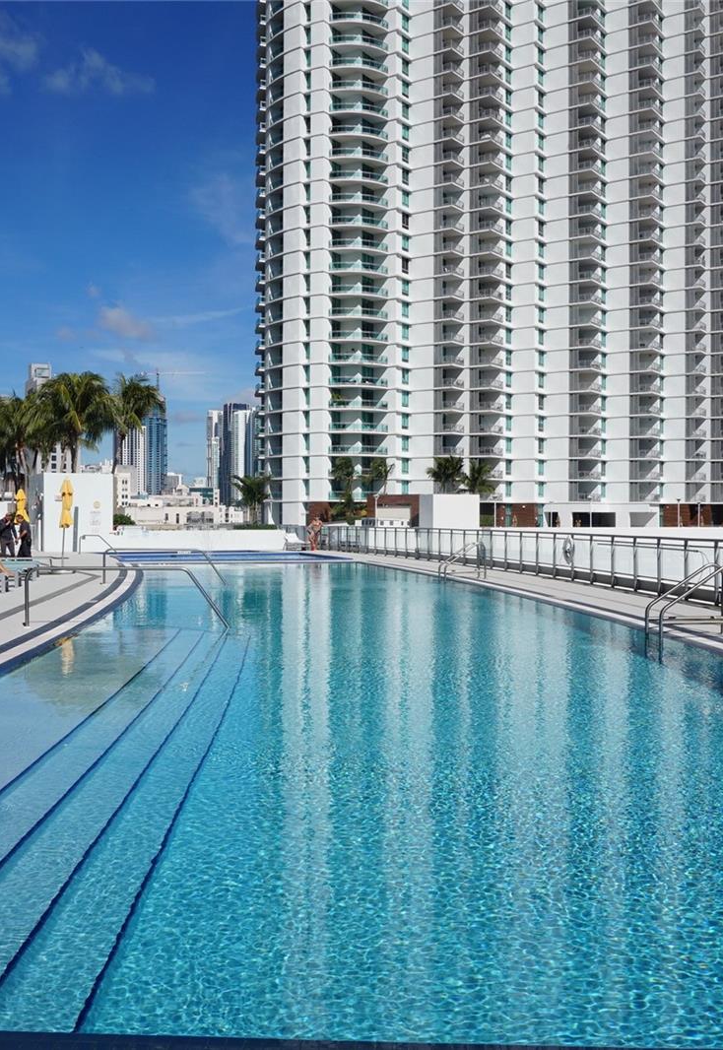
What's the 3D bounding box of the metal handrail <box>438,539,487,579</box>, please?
[{"bbox_3d":[2.520,0.884,26.060,1.080,0.920,0.570,0,0,-10],"label":"metal handrail"}]

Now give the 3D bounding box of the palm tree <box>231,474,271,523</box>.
[{"bbox_3d":[-11.017,-2.461,105.000,3.940,5.410,3.940,0,0,0],"label":"palm tree"}]

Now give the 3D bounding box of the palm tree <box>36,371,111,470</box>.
[{"bbox_3d":[-15.329,-4.560,56.000,3.940,7.280,3.940,0,0,0],"label":"palm tree"}]

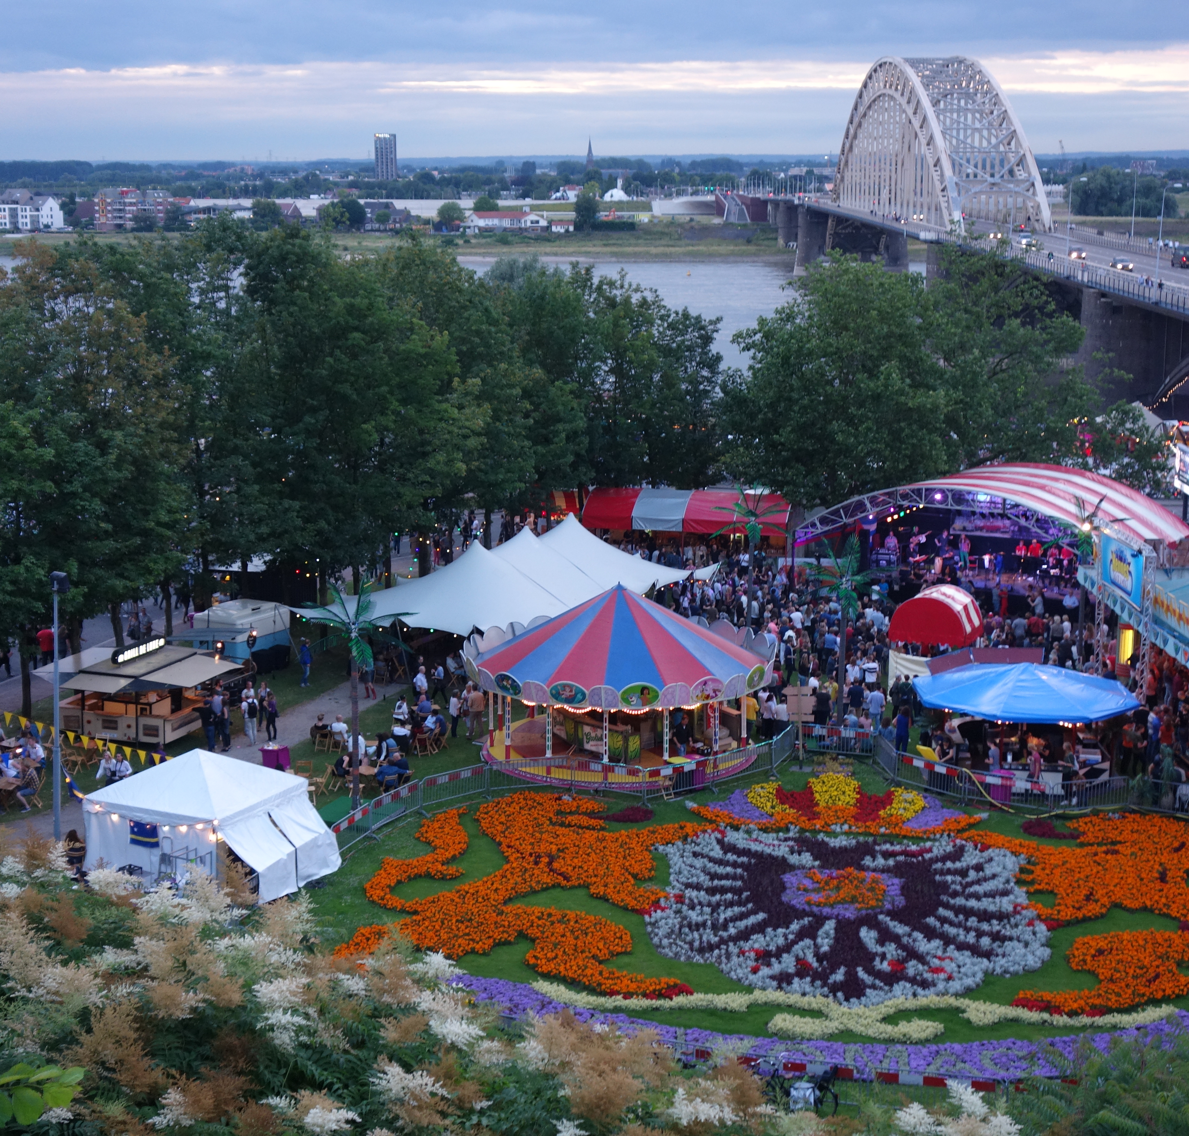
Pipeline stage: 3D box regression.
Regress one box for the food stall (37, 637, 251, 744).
[{"bbox_3d":[-15.143,4.243,66.973,6.100,2.950,5.200,4,12,21],"label":"food stall"}]

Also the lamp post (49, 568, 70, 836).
[{"bbox_3d":[-14.689,3.896,55.836,0.550,8.000,0.450,2,12,10],"label":"lamp post"}]

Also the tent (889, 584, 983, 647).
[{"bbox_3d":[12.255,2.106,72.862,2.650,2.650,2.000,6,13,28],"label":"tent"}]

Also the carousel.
[{"bbox_3d":[0.800,3.250,65.416,9.800,5.500,9.800,0,11,0],"label":"carousel"}]

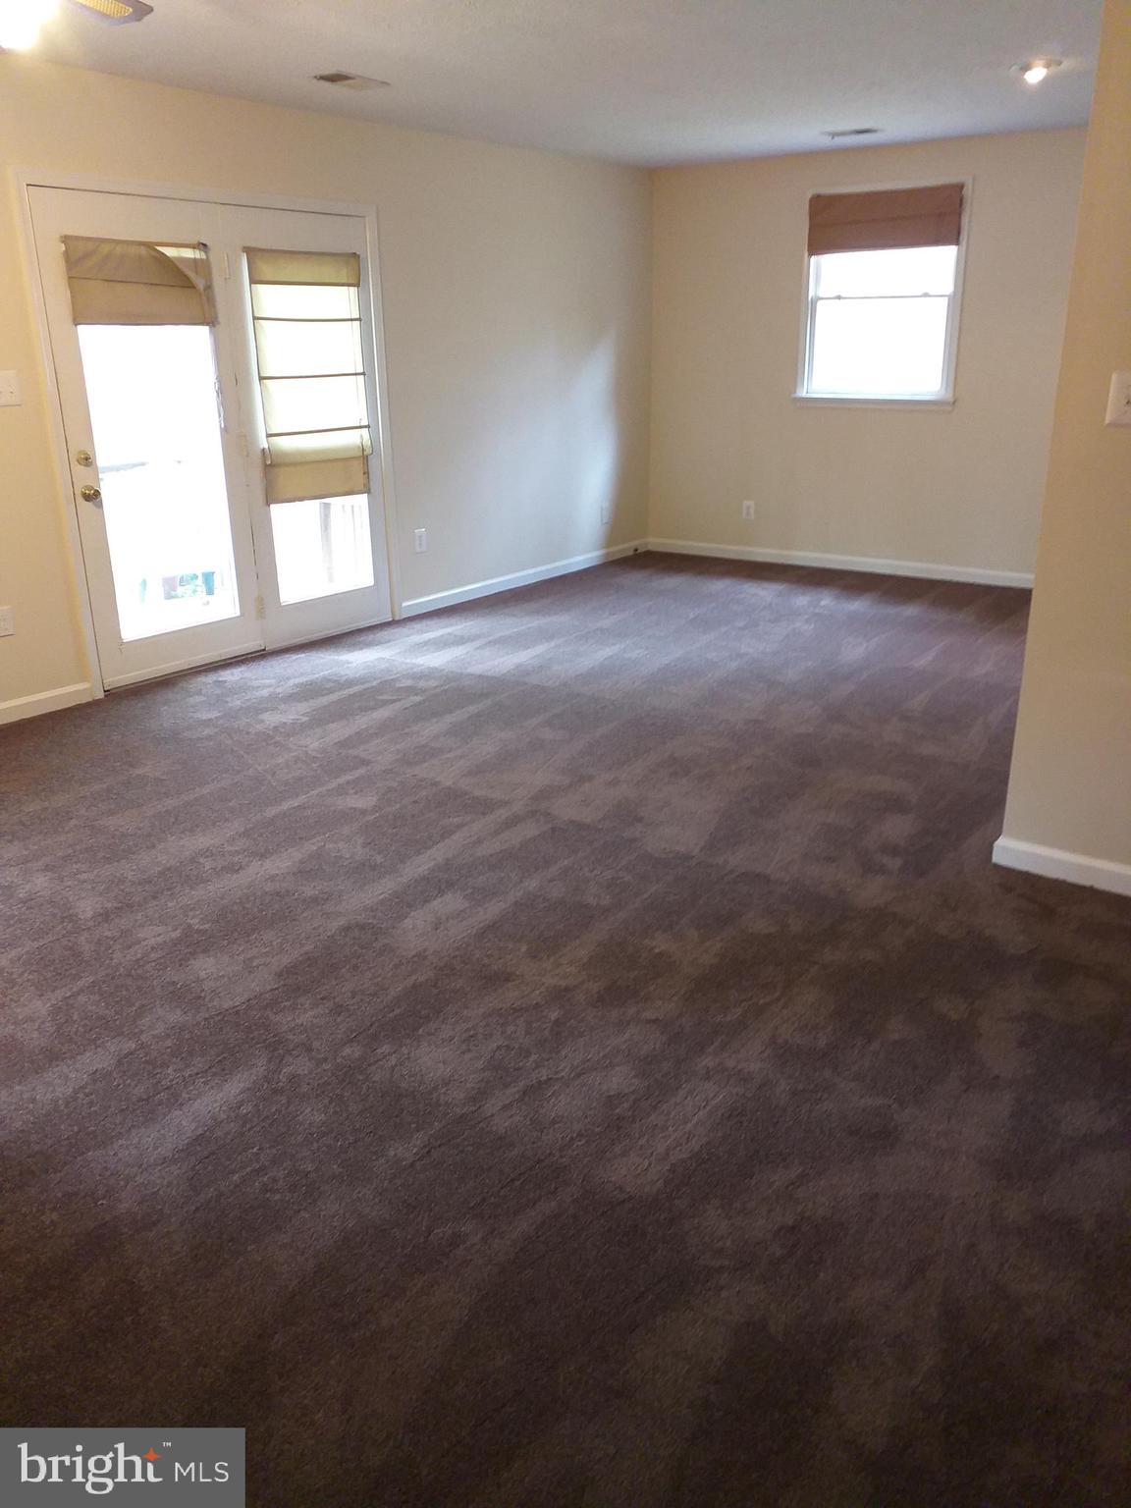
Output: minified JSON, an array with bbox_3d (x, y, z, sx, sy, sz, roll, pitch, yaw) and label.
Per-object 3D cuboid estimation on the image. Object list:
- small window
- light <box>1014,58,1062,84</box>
[{"bbox_3d":[1.855,-2.707,6.984,0.975,1.174,0.089,13,24,34],"label":"small window"},{"bbox_3d":[1.888,-2.722,4.716,0.185,0.060,0.185,13,24,34],"label":"light"}]

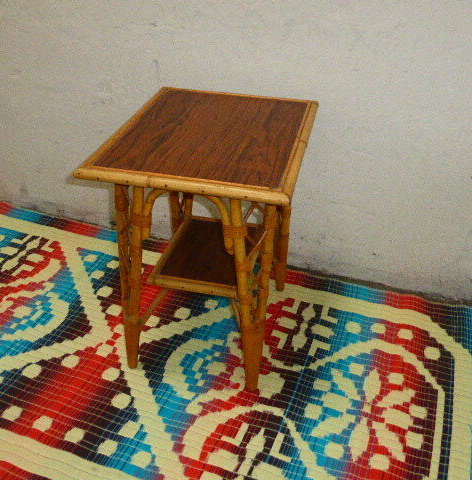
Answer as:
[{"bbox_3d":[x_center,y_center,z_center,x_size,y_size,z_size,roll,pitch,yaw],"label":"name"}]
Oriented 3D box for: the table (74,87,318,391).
[{"bbox_3d":[-0.056,-0.006,1.422,0.415,0.569,0.527,8,33,10],"label":"table"}]

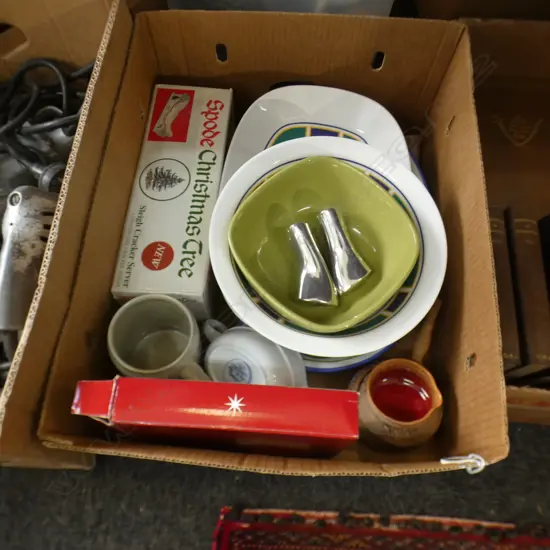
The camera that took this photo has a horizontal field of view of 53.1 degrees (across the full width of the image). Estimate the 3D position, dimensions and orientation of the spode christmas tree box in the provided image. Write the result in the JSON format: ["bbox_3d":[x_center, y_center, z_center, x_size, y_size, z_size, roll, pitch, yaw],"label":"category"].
[{"bbox_3d":[-0.119,-0.100,0.704,0.103,0.071,0.295,4,67,3],"label":"spode christmas tree box"}]

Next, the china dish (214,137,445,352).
[{"bbox_3d":[0.057,-0.029,0.626,0.260,0.062,0.260,0,70,-3],"label":"china dish"}]

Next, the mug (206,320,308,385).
[{"bbox_3d":[-0.039,0.106,0.618,0.113,0.070,0.132,-40,69,-5],"label":"mug"}]

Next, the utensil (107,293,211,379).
[{"bbox_3d":[-0.120,0.087,0.618,0.122,0.086,0.096,36,72,15],"label":"utensil"}]

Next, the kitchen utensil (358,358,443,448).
[{"bbox_3d":[0.130,0.134,0.594,0.108,0.090,0.095,10,68,11],"label":"kitchen utensil"}]

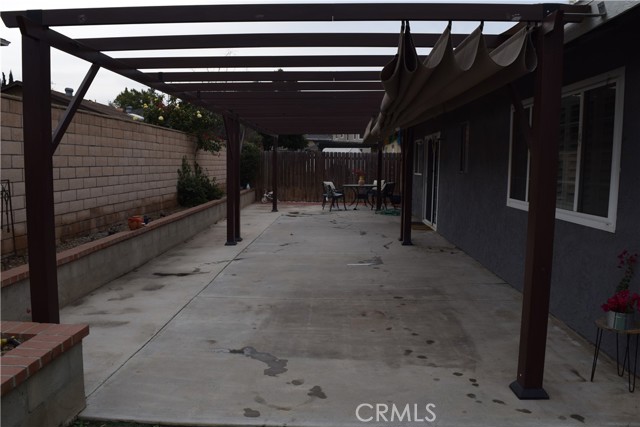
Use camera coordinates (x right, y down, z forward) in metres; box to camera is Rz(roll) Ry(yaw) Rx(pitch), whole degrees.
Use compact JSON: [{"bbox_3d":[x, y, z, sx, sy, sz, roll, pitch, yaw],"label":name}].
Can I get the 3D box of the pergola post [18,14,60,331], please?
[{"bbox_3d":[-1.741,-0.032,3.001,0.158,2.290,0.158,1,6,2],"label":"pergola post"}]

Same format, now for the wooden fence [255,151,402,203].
[{"bbox_3d":[0.348,-1.345,17.595,5.550,1.830,0.090,1,6,2],"label":"wooden fence"}]

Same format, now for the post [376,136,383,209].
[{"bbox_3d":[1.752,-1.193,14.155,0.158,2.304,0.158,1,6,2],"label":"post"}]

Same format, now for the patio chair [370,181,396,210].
[{"bbox_3d":[1.966,-0.557,14.866,0.620,0.890,0.580,4,7,30],"label":"patio chair"}]

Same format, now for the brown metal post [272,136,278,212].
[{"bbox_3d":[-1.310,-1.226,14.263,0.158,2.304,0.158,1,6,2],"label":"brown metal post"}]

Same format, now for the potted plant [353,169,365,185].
[{"bbox_3d":[1.285,-1.188,15.621,0.400,0.520,0.360,1,6,2],"label":"potted plant"}]

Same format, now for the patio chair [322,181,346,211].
[{"bbox_3d":[0.449,-0.547,14.850,0.620,0.890,0.580,-3,7,-31],"label":"patio chair"}]

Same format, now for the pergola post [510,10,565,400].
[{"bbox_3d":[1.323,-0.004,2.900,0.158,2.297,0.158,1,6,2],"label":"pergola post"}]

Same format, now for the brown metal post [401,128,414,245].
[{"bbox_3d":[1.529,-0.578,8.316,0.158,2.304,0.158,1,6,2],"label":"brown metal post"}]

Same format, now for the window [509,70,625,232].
[{"bbox_3d":[2.225,-0.577,4.683,0.090,1.202,2.275,1,6,2],"label":"window"}]

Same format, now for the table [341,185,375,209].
[{"bbox_3d":[1.313,-0.538,15.761,1.100,0.730,1.100,1,6,2],"label":"table"}]

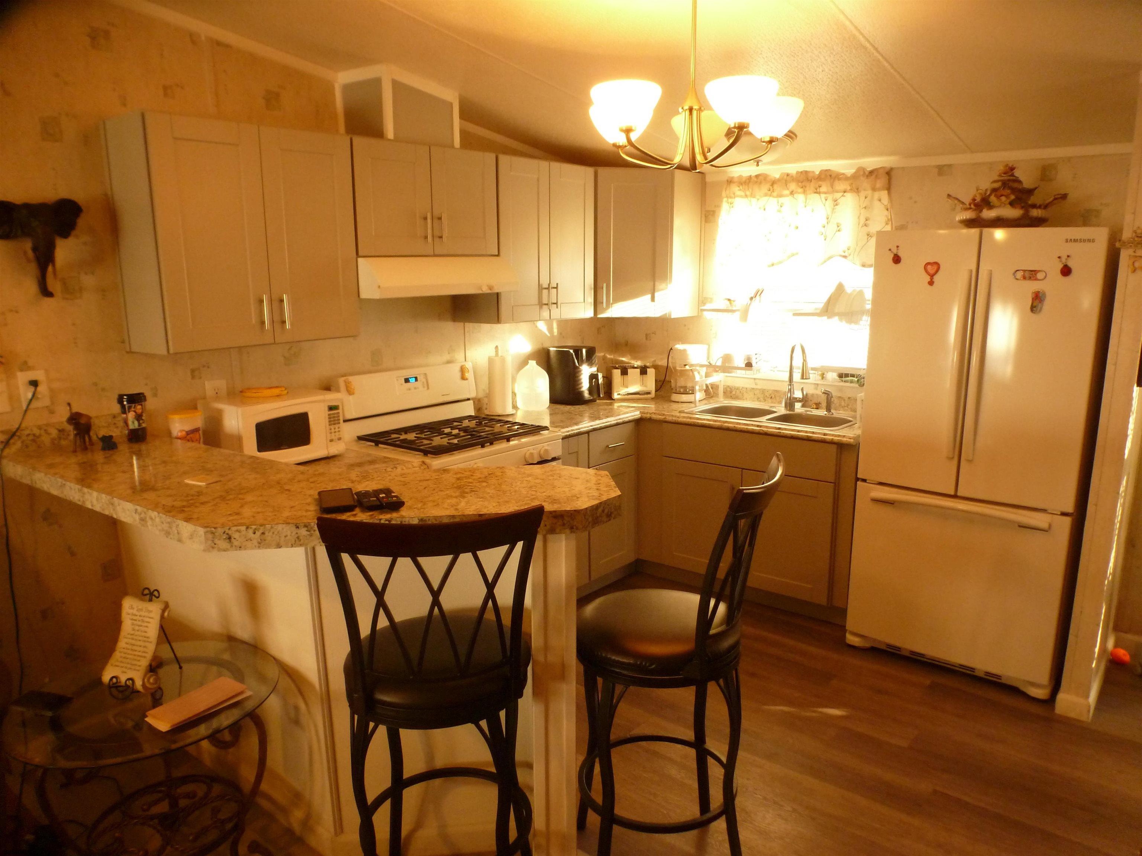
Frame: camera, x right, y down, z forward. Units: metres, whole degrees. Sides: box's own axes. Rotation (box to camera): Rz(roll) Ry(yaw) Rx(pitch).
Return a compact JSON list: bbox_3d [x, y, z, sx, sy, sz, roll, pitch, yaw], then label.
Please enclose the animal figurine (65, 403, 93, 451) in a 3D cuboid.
[{"bbox_3d":[-1.624,-0.008,2.623,0.061,0.162,0.101,2,12,10],"label":"animal figurine"}]

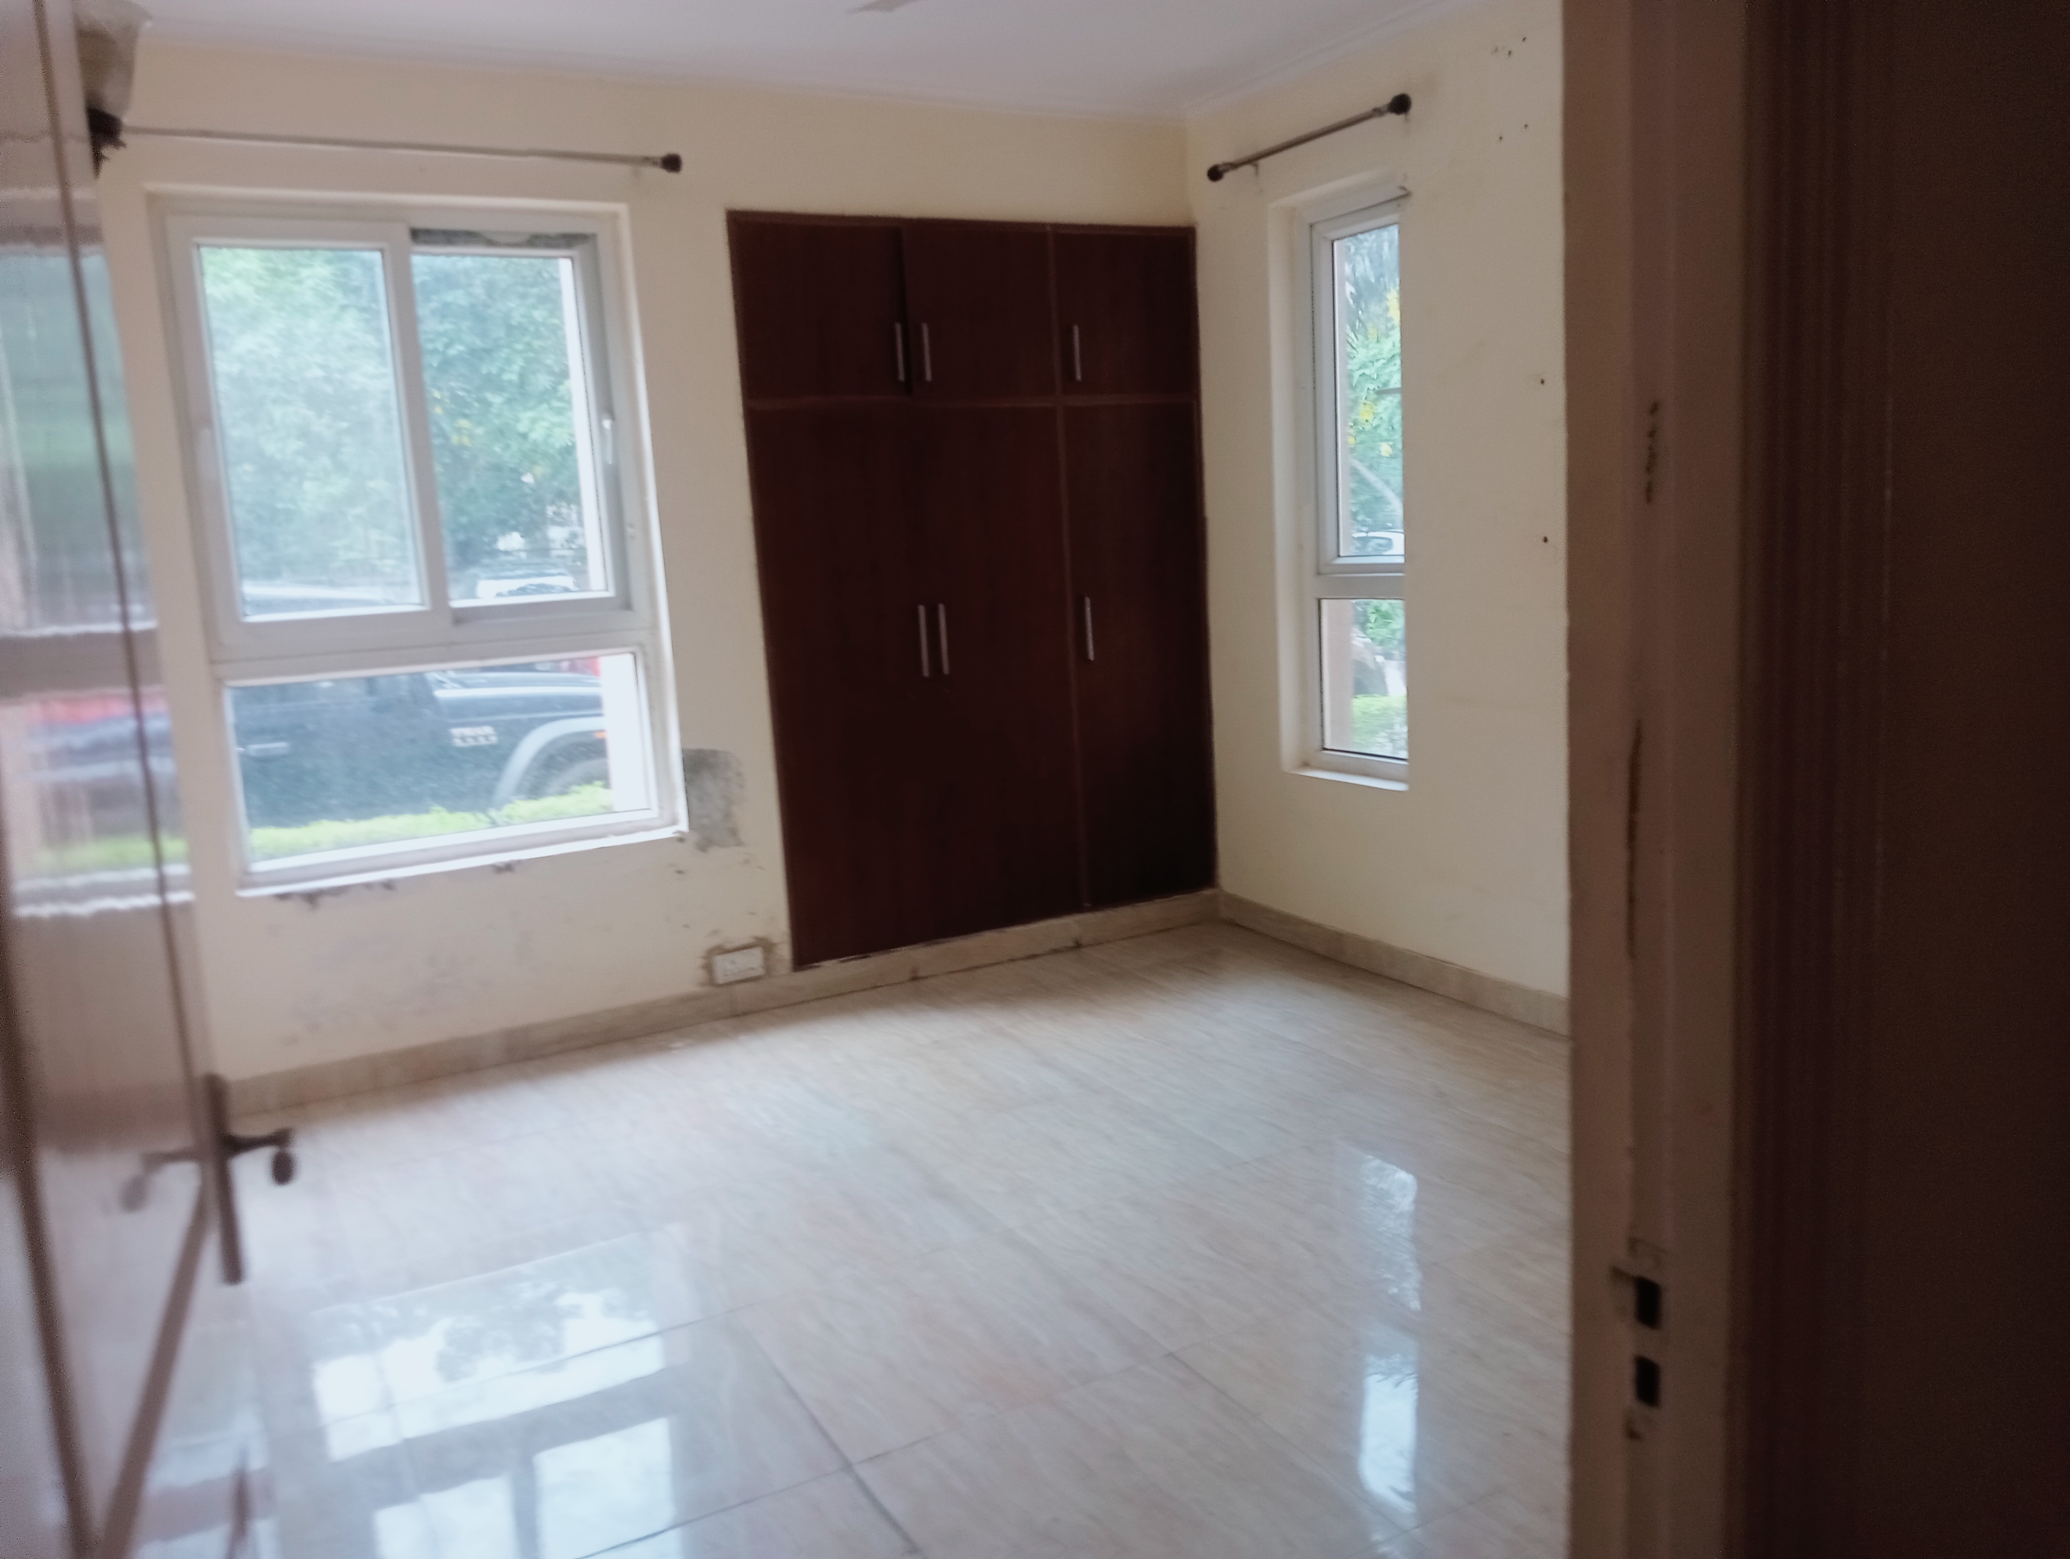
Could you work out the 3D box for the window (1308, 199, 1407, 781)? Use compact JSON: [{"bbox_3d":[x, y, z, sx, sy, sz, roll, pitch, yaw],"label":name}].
[{"bbox_3d":[0.991,-0.838,4.938,0.080,1.670,0.540,-8,11,-28],"label":"window"}]

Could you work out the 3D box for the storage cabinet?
[{"bbox_3d":[-0.242,-0.645,5.476,1.555,2.197,0.510,-8,11,-28],"label":"storage cabinet"}]

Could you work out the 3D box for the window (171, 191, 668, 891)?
[{"bbox_3d":[-1.621,-0.639,4.556,1.180,1.725,0.090,-8,11,-28],"label":"window"}]

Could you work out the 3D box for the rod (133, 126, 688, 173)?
[{"bbox_3d":[-1.591,-1.608,4.269,1.390,0.055,0.090,-8,11,-28],"label":"rod"}]

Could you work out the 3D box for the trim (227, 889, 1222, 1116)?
[{"bbox_3d":[-0.768,0.641,5.079,3.182,0.105,0.020,-8,11,-28],"label":"trim"}]

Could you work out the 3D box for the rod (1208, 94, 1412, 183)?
[{"bbox_3d":[0.773,-1.827,4.840,0.085,0.065,0.930,-8,11,-28],"label":"rod"}]

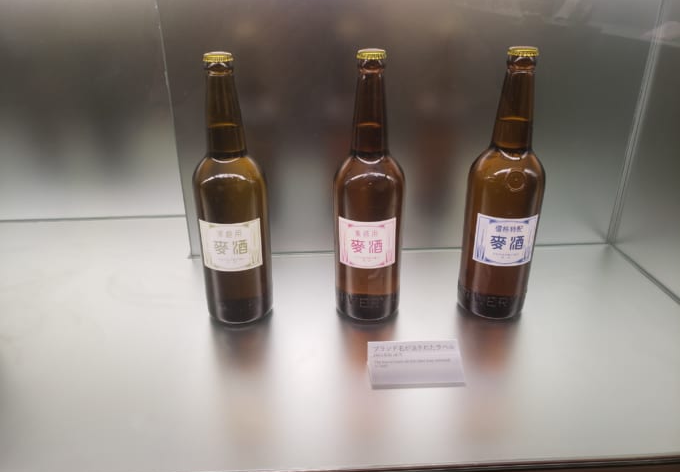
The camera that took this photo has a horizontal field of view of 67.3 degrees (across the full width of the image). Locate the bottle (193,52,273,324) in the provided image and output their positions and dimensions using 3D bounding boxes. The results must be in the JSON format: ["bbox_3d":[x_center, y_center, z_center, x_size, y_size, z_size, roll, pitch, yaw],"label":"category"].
[{"bbox_3d":[-0.116,-0.047,0.549,0.077,0.286,0.077,-2,24,-4],"label":"bottle"}]

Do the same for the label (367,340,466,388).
[{"bbox_3d":[0.073,0.122,0.489,0.088,0.025,0.039,-1,24,-2],"label":"label"}]

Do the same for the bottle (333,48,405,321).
[{"bbox_3d":[0.032,-0.050,0.554,0.077,0.286,0.077,2,24,5],"label":"bottle"}]

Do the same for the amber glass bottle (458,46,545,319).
[{"bbox_3d":[0.179,-0.051,0.552,0.077,0.286,0.077,4,25,9],"label":"amber glass bottle"}]

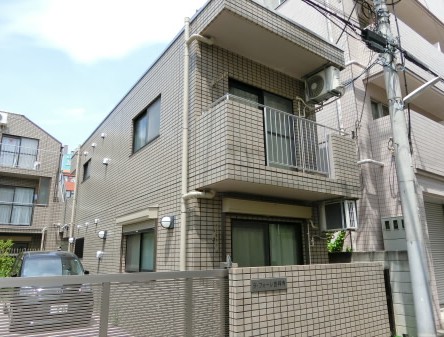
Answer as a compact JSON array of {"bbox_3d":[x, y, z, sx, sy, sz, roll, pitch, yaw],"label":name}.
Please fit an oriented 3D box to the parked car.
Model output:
[{"bbox_3d":[-4.605,3.023,8.430,1.660,1.630,3.950,9,-18,-34],"label":"parked car"}]

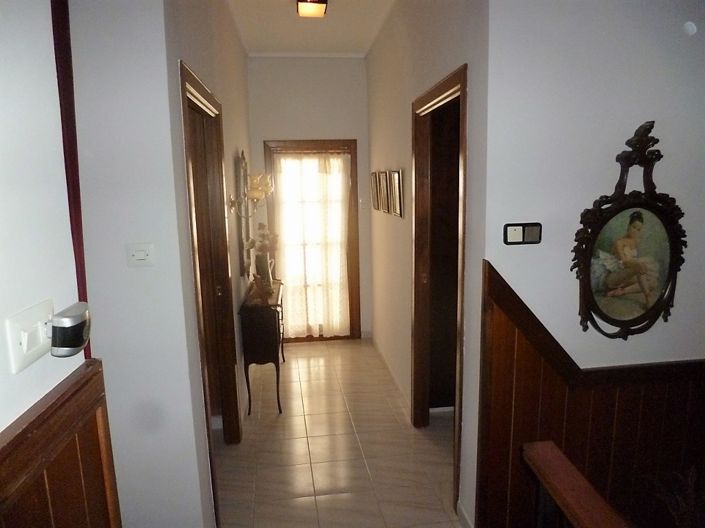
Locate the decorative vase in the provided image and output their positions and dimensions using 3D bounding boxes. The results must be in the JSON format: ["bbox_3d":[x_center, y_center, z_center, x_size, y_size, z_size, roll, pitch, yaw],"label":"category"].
[{"bbox_3d":[-0.730,0.060,4.034,0.140,0.290,0.140,-2,9,-6],"label":"decorative vase"}]

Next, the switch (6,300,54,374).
[{"bbox_3d":[-0.530,0.115,0.808,0.015,0.086,0.139,-2,9,-9],"label":"switch"}]

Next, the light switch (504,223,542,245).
[{"bbox_3d":[0.688,-0.118,1.956,0.157,0.082,0.016,-2,9,-9],"label":"light switch"}]

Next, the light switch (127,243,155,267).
[{"bbox_3d":[-0.748,-0.030,1.720,0.088,0.085,0.016,-2,9,-9],"label":"light switch"}]

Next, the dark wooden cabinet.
[{"bbox_3d":[-0.683,0.614,3.934,0.273,0.777,1.100,-2,9,-6],"label":"dark wooden cabinet"}]

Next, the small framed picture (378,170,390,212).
[{"bbox_3d":[0.265,-0.588,3.990,0.030,0.324,0.300,-2,9,-6],"label":"small framed picture"}]

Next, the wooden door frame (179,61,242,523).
[{"bbox_3d":[-0.730,0.191,2.473,0.125,2.080,0.975,-2,9,-6],"label":"wooden door frame"}]

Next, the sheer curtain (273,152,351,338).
[{"bbox_3d":[-0.383,-0.149,4.942,0.740,1.890,0.070,-2,9,-9],"label":"sheer curtain"}]

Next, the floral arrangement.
[{"bbox_3d":[-0.734,-0.188,3.984,0.250,0.275,0.240,-2,9,-6],"label":"floral arrangement"}]

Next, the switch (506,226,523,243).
[{"bbox_3d":[0.654,-0.116,1.951,0.062,0.063,0.016,-2,9,-9],"label":"switch"}]

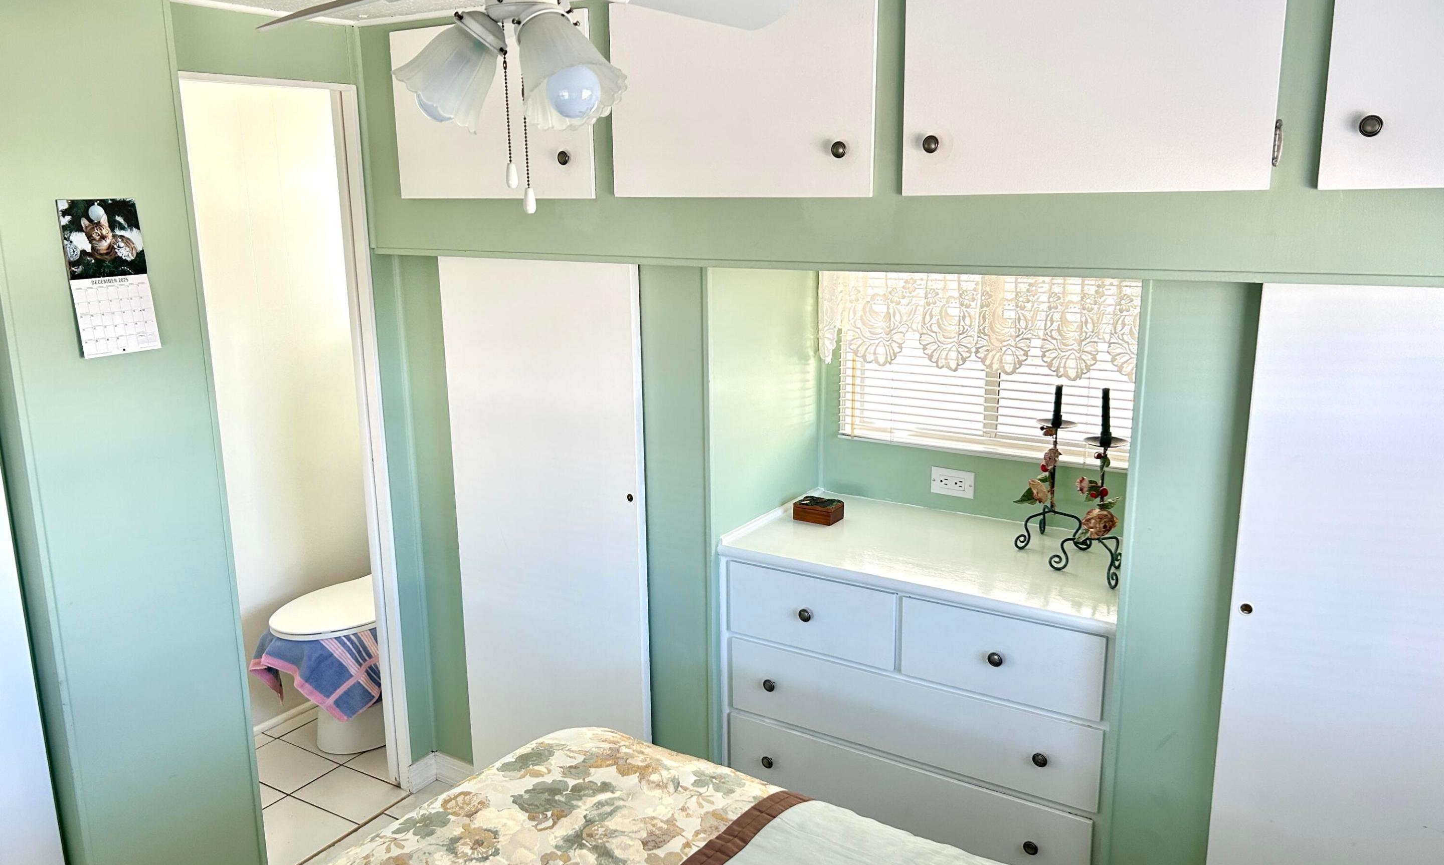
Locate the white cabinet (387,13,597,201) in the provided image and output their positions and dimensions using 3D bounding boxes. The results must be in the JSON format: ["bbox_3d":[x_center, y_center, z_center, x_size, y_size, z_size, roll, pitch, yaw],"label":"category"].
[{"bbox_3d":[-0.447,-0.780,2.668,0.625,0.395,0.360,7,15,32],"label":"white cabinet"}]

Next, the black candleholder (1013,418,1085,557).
[{"bbox_3d":[0.767,0.117,2.473,0.150,0.298,0.150,7,15,33],"label":"black candleholder"}]

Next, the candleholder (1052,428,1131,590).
[{"bbox_3d":[0.789,0.160,2.283,0.150,0.298,0.150,7,15,33],"label":"candleholder"}]

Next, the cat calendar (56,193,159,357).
[{"bbox_3d":[-1.272,-0.321,2.254,0.015,0.325,0.162,7,15,33],"label":"cat calendar"}]

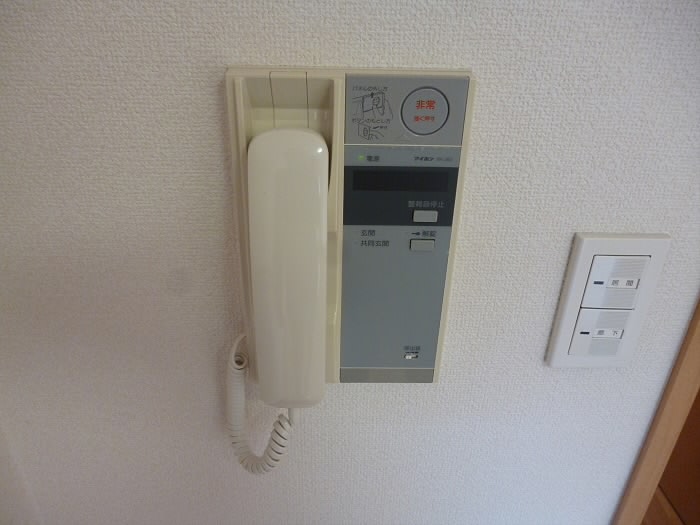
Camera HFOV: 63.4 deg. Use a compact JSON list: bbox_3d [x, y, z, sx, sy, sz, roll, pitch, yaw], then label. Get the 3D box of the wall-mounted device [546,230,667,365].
[{"bbox_3d":[0.199,0.033,0.442,0.070,0.120,0.010,1,29,-2],"label":"wall-mounted device"}]

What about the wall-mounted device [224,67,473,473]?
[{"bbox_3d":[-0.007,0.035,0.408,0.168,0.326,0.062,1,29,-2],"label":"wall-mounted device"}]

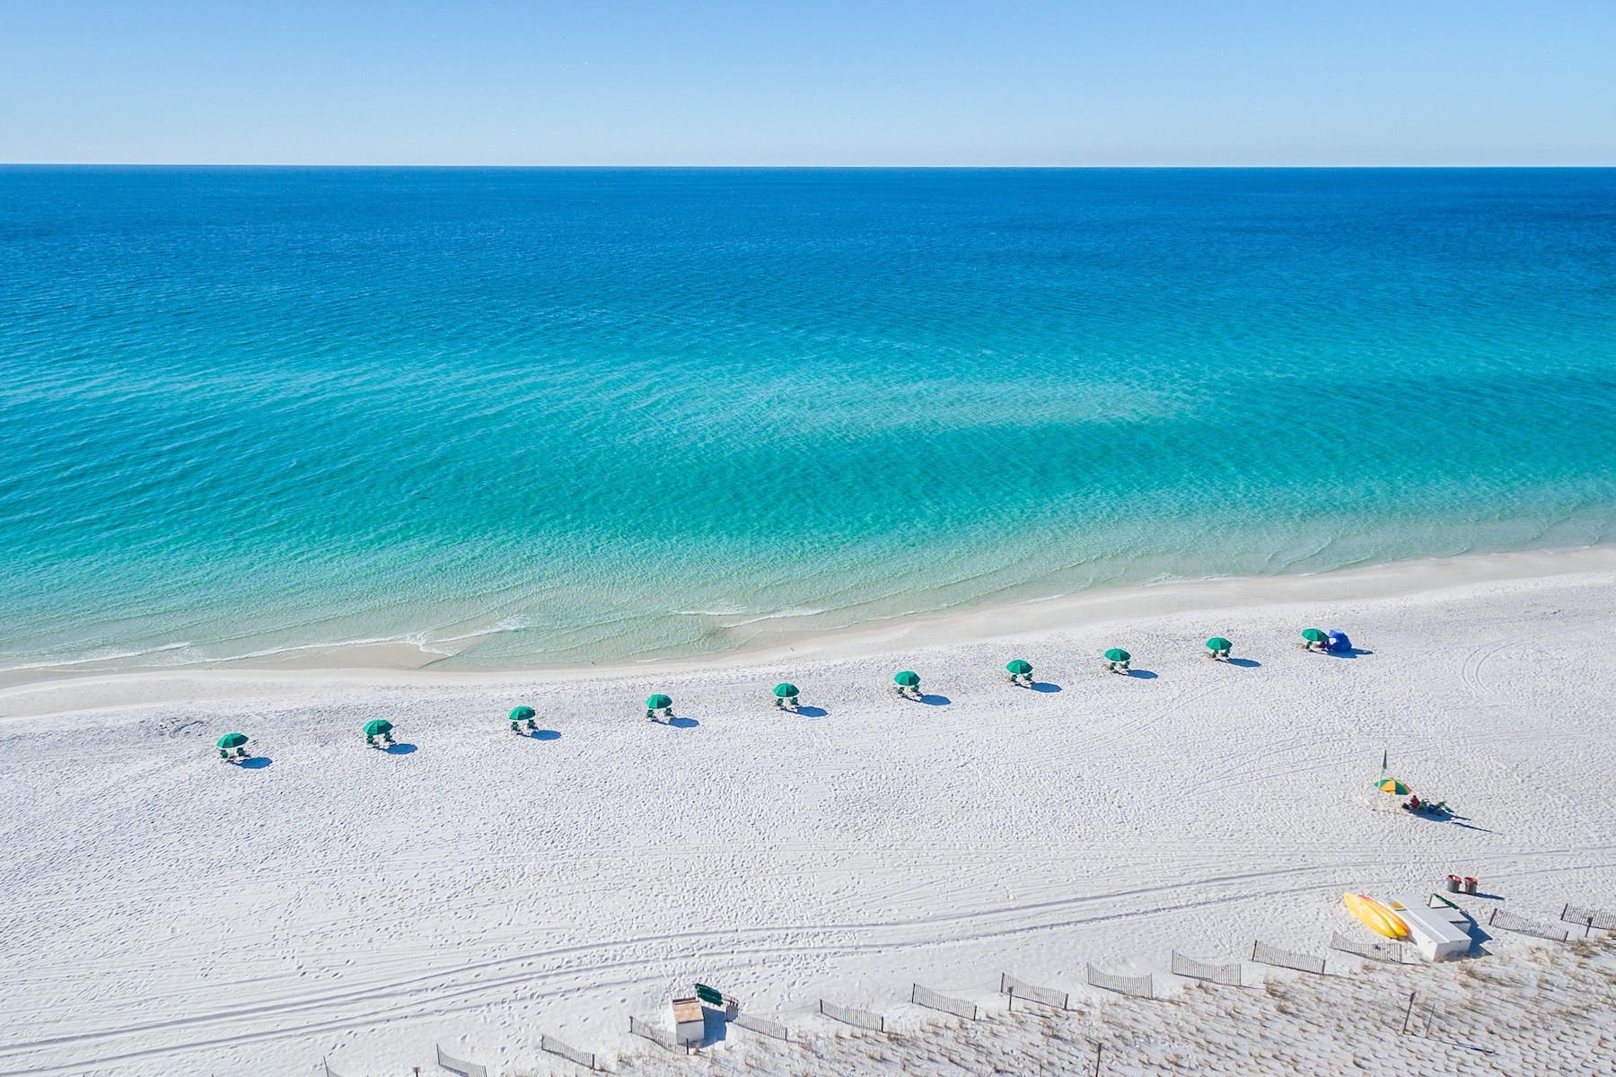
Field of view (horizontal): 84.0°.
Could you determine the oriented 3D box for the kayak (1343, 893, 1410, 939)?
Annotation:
[{"bbox_3d":[30.531,20.329,48.246,0.850,0.720,3.250,-9,24,-20],"label":"kayak"}]

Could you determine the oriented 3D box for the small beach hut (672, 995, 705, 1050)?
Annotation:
[{"bbox_3d":[-5.529,22.551,41.870,1.200,1.450,1.150,-4,23,-11],"label":"small beach hut"}]

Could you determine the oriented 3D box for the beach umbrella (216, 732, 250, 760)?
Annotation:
[{"bbox_3d":[-40.169,14.618,62.974,1.950,2.100,1.950,0,23,0],"label":"beach umbrella"}]

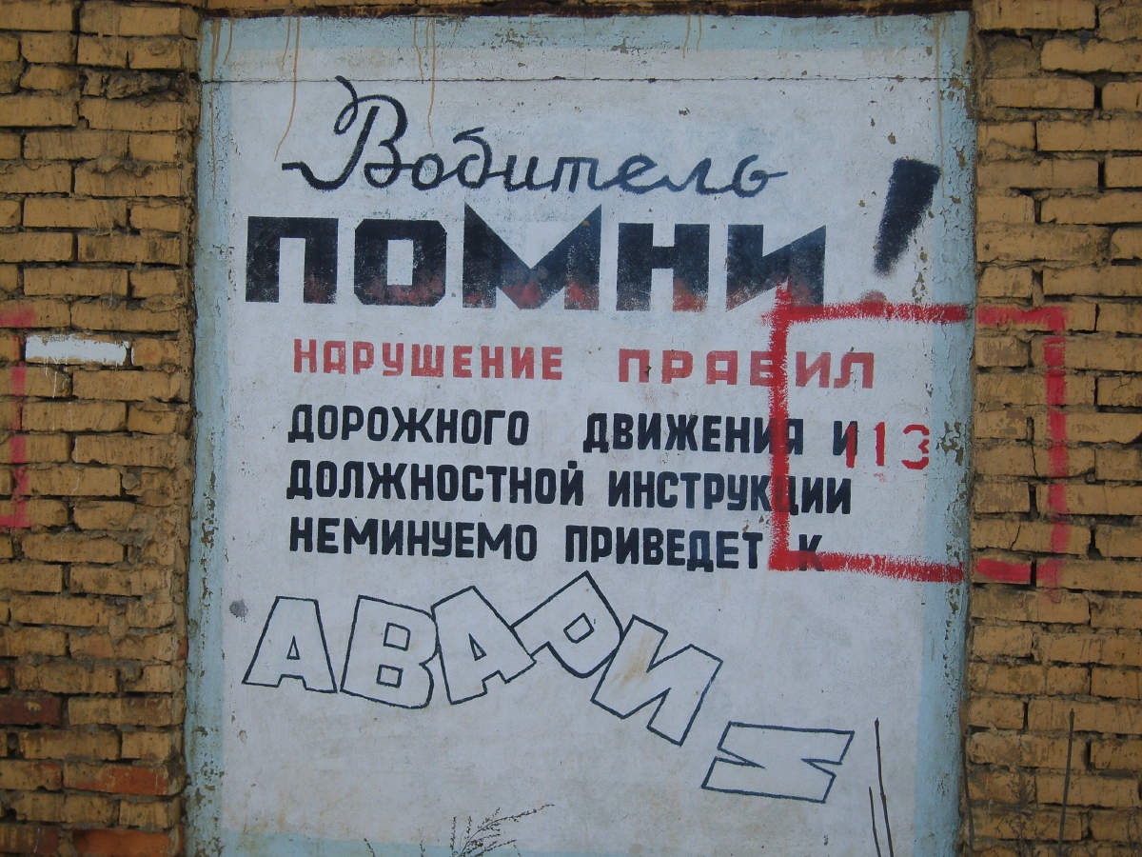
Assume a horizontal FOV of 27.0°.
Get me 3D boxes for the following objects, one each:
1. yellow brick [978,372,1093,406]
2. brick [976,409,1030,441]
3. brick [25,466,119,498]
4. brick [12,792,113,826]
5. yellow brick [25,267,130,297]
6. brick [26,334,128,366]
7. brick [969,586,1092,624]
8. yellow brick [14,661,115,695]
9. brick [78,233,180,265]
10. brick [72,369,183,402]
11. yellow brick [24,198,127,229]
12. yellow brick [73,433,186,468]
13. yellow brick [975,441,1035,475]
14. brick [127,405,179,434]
[{"bbox_3d":[1.012,-0.085,5.180,0.250,0.065,0.120,1,1,9],"label":"yellow brick"},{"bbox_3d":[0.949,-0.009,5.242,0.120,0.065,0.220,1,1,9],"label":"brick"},{"bbox_3d":[-1.157,0.123,5.621,0.250,0.065,0.120,1,1,10],"label":"brick"},{"bbox_3d":[-1.162,0.874,5.521,0.247,0.066,0.120,1,0,8],"label":"brick"},{"bbox_3d":[-1.129,-0.336,5.520,0.249,0.066,0.120,1,0,8],"label":"yellow brick"},{"bbox_3d":[-1.135,-0.184,5.557,0.249,0.068,0.120,1,2,10],"label":"brick"},{"bbox_3d":[1.002,0.379,5.186,0.250,0.065,0.120,1,1,9],"label":"brick"},{"bbox_3d":[-1.163,0.577,5.582,0.251,0.069,0.120,1,2,10],"label":"yellow brick"},{"bbox_3d":[-1.018,-0.417,5.585,0.250,0.065,0.120,1,1,10],"label":"brick"},{"bbox_3d":[-1.010,-0.098,5.503,0.253,0.066,0.120,1,0,8],"label":"brick"},{"bbox_3d":[-1.135,-0.497,5.555,0.250,0.065,0.120,1,1,11],"label":"yellow brick"},{"bbox_3d":[-1.012,0.051,5.513,0.250,0.065,0.120,1,1,9],"label":"yellow brick"},{"bbox_3d":[0.948,0.065,5.192,0.130,0.065,0.120,1,1,9],"label":"yellow brick"},{"bbox_3d":[-0.945,-0.024,5.571,0.122,0.067,0.205,1,2,10],"label":"brick"}]

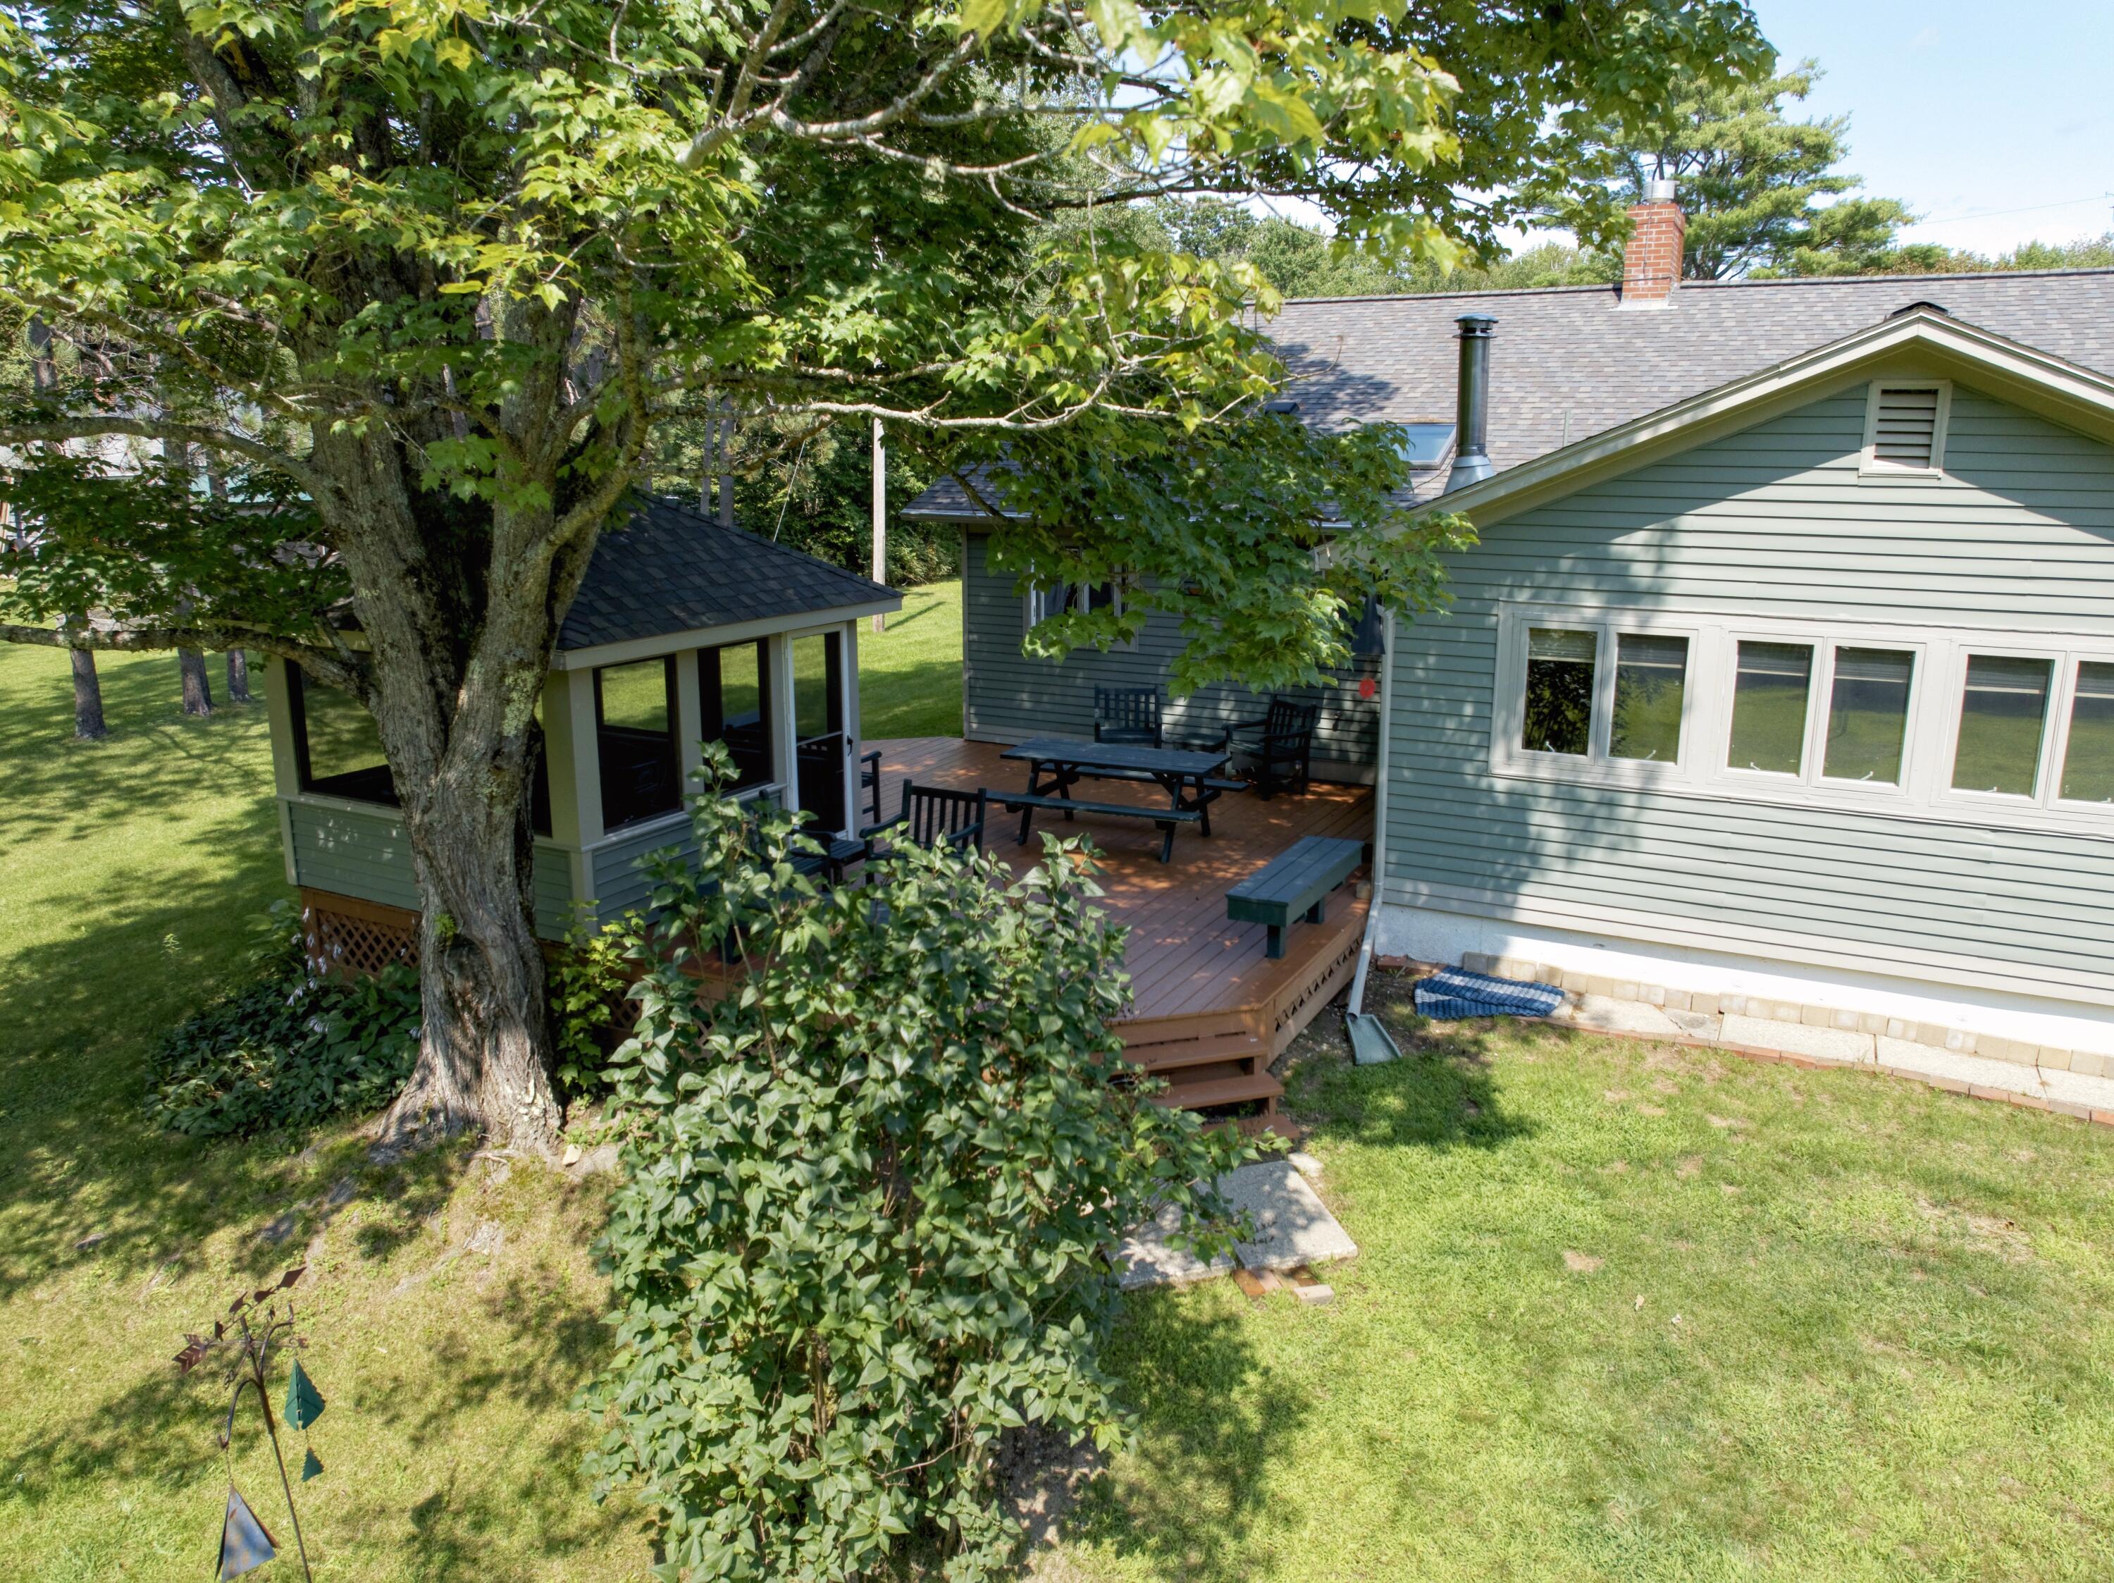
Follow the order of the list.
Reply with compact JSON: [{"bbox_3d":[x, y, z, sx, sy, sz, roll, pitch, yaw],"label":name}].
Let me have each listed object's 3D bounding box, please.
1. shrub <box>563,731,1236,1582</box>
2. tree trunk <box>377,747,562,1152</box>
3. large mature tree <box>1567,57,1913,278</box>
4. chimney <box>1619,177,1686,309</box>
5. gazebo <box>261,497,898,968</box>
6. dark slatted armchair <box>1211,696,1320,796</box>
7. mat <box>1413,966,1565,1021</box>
[{"bbox_3d":[-0.510,1.357,5.236,2.100,2.950,1.850,-1,13,-6],"label":"shrub"},{"bbox_3d":[-3.408,0.844,8.565,0.950,2.320,0.900,-5,14,-22],"label":"tree trunk"},{"bbox_3d":[17.615,-12.421,39.769,9.500,14.300,9.500,6,14,22],"label":"large mature tree"},{"bbox_3d":[6.888,-6.256,16.907,0.540,1.420,0.820,7,14,26],"label":"chimney"},{"bbox_3d":[-3.754,-0.636,11.706,3.560,3.760,3.760,7,14,26],"label":"gazebo"},{"bbox_3d":[2.062,-0.438,14.269,0.700,0.880,0.680,-7,15,-30],"label":"dark slatted armchair"},{"bbox_3d":[2.924,1.407,10.070,0.960,0.070,0.860,10,16,37],"label":"mat"}]

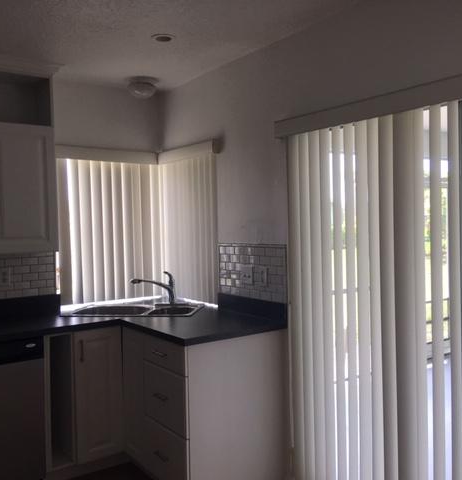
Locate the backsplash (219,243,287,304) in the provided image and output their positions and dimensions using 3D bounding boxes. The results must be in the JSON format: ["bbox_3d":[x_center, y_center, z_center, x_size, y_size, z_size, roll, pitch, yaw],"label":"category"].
[{"bbox_3d":[0.112,0.185,3.148,0.020,0.322,0.655,-3,2,-35],"label":"backsplash"}]

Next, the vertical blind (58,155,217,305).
[{"bbox_3d":[-0.614,-0.064,3.432,0.790,0.940,0.740,-3,2,-35],"label":"vertical blind"}]

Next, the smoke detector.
[{"bbox_3d":[-0.585,-1.005,3.592,0.200,0.115,0.200,-1,2,0],"label":"smoke detector"}]

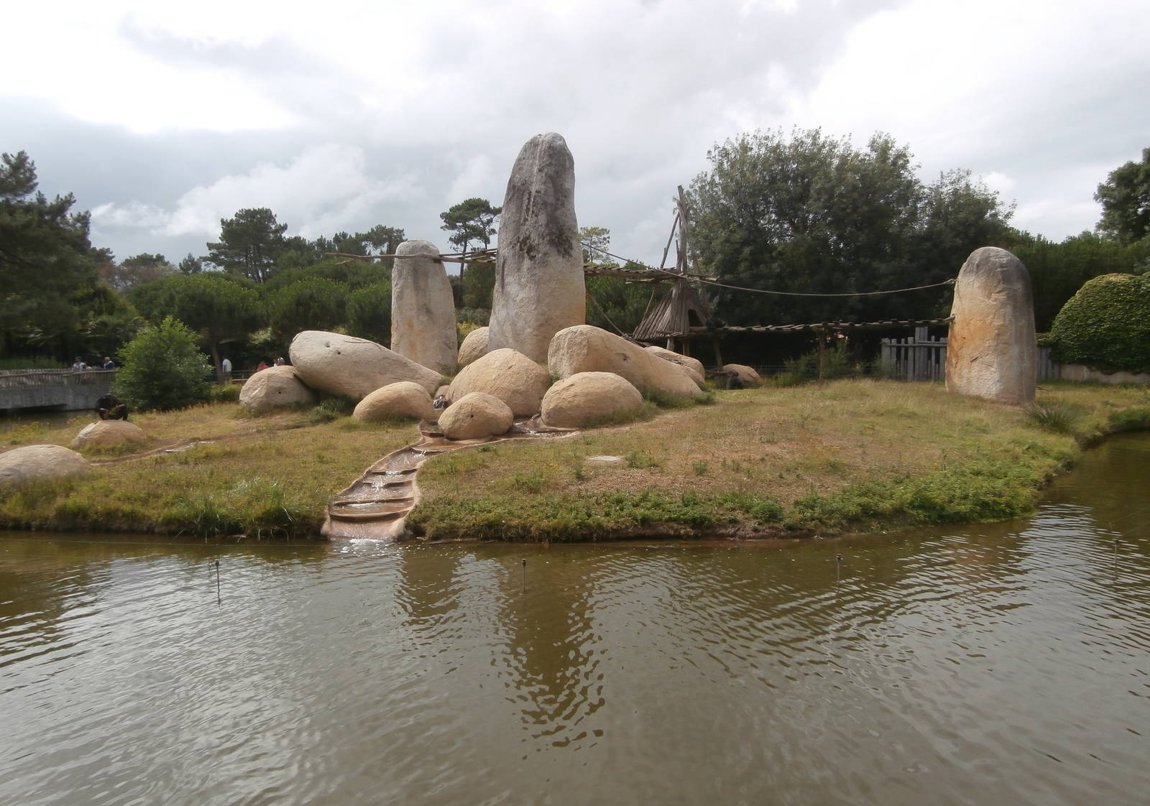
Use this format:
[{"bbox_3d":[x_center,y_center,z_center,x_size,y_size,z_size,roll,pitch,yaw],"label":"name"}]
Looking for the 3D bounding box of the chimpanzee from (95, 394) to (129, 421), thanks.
[{"bbox_3d":[-11.916,0.126,20.539,0.890,0.680,0.700,1,3,20],"label":"chimpanzee"}]

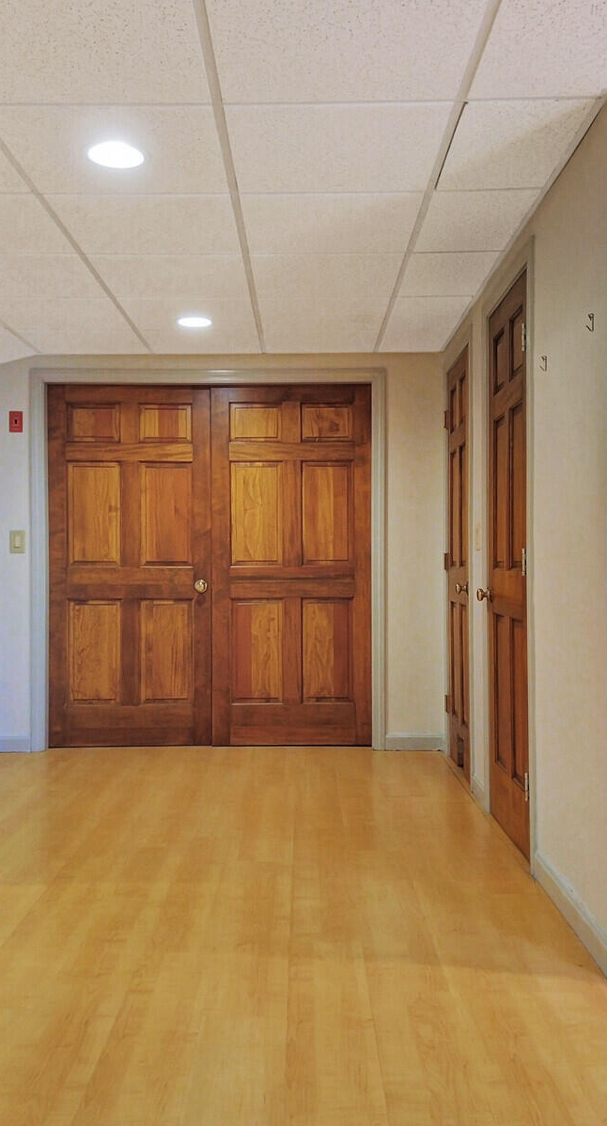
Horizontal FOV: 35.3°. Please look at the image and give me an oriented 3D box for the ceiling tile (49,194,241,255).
[{"bbox_3d":[-0.536,-1.181,3.320,0.608,0.020,0.561,0,0,0],"label":"ceiling tile"}]

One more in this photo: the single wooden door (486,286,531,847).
[{"bbox_3d":[0.788,0.011,3.611,0.045,2.043,0.638,0,0,0],"label":"single wooden door"}]

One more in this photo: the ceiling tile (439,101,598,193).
[{"bbox_3d":[0.593,-1.186,2.737,0.347,0.020,0.561,0,0,0],"label":"ceiling tile"}]

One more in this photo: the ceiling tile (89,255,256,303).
[{"bbox_3d":[-0.534,-1.174,3.882,0.613,0.020,0.578,0,0,0],"label":"ceiling tile"}]

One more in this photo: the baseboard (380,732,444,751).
[{"bbox_3d":[0.617,0.993,5.264,0.321,0.100,0.018,0,0,0],"label":"baseboard"}]

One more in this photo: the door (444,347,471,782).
[{"bbox_3d":[0.790,0.016,4.765,0.045,2.030,0.670,0,0,0],"label":"door"}]

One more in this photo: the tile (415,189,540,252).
[{"bbox_3d":[0.587,-1.179,3.300,0.347,0.020,0.578,0,0,0],"label":"tile"}]

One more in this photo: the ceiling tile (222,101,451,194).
[{"bbox_3d":[0.094,-1.185,2.737,0.608,0.020,0.561,0,0,0],"label":"ceiling tile"}]

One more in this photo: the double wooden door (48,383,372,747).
[{"bbox_3d":[-0.529,0.016,5.425,1.835,2.051,0.055,0,0,0],"label":"double wooden door"}]

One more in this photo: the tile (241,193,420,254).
[{"bbox_3d":[0.094,-1.183,3.320,0.608,0.020,0.561,0,0,0],"label":"tile"}]

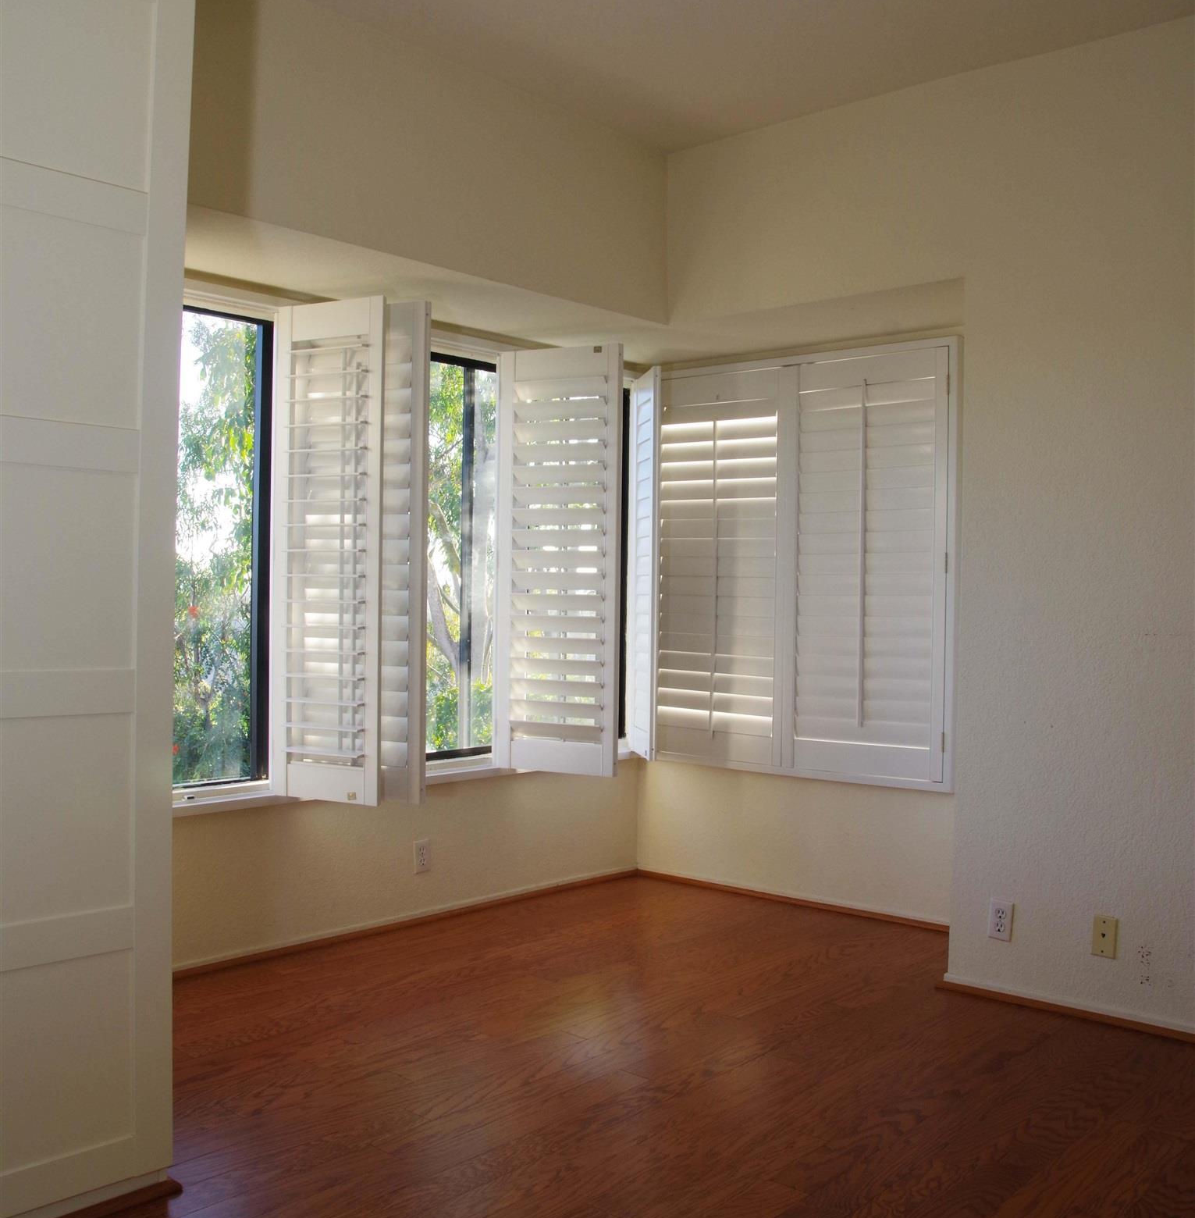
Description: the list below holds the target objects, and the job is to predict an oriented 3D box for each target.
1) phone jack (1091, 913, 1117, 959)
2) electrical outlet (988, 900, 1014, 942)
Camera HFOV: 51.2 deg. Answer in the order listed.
[{"bbox_3d":[1.426,0.920,3.500,0.071,0.115,0.008,1,0,42],"label":"phone jack"},{"bbox_3d":[1.202,0.927,3.710,0.071,0.115,0.008,1,0,42],"label":"electrical outlet"}]

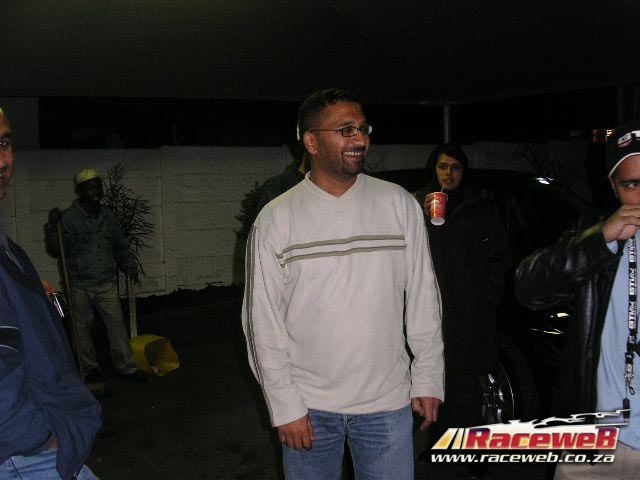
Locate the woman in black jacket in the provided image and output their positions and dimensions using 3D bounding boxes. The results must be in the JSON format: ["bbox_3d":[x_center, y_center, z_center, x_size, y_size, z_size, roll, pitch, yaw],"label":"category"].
[{"bbox_3d":[0.715,0.338,3.446,0.500,1.620,0.380,-1,3,17],"label":"woman in black jacket"}]

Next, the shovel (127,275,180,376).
[{"bbox_3d":[-1.362,0.693,5.805,0.380,0.820,0.330,-1,4,29],"label":"shovel"}]

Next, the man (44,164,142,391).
[{"bbox_3d":[-1.800,0.286,5.621,0.720,1.690,0.450,-3,3,-14],"label":"man"}]

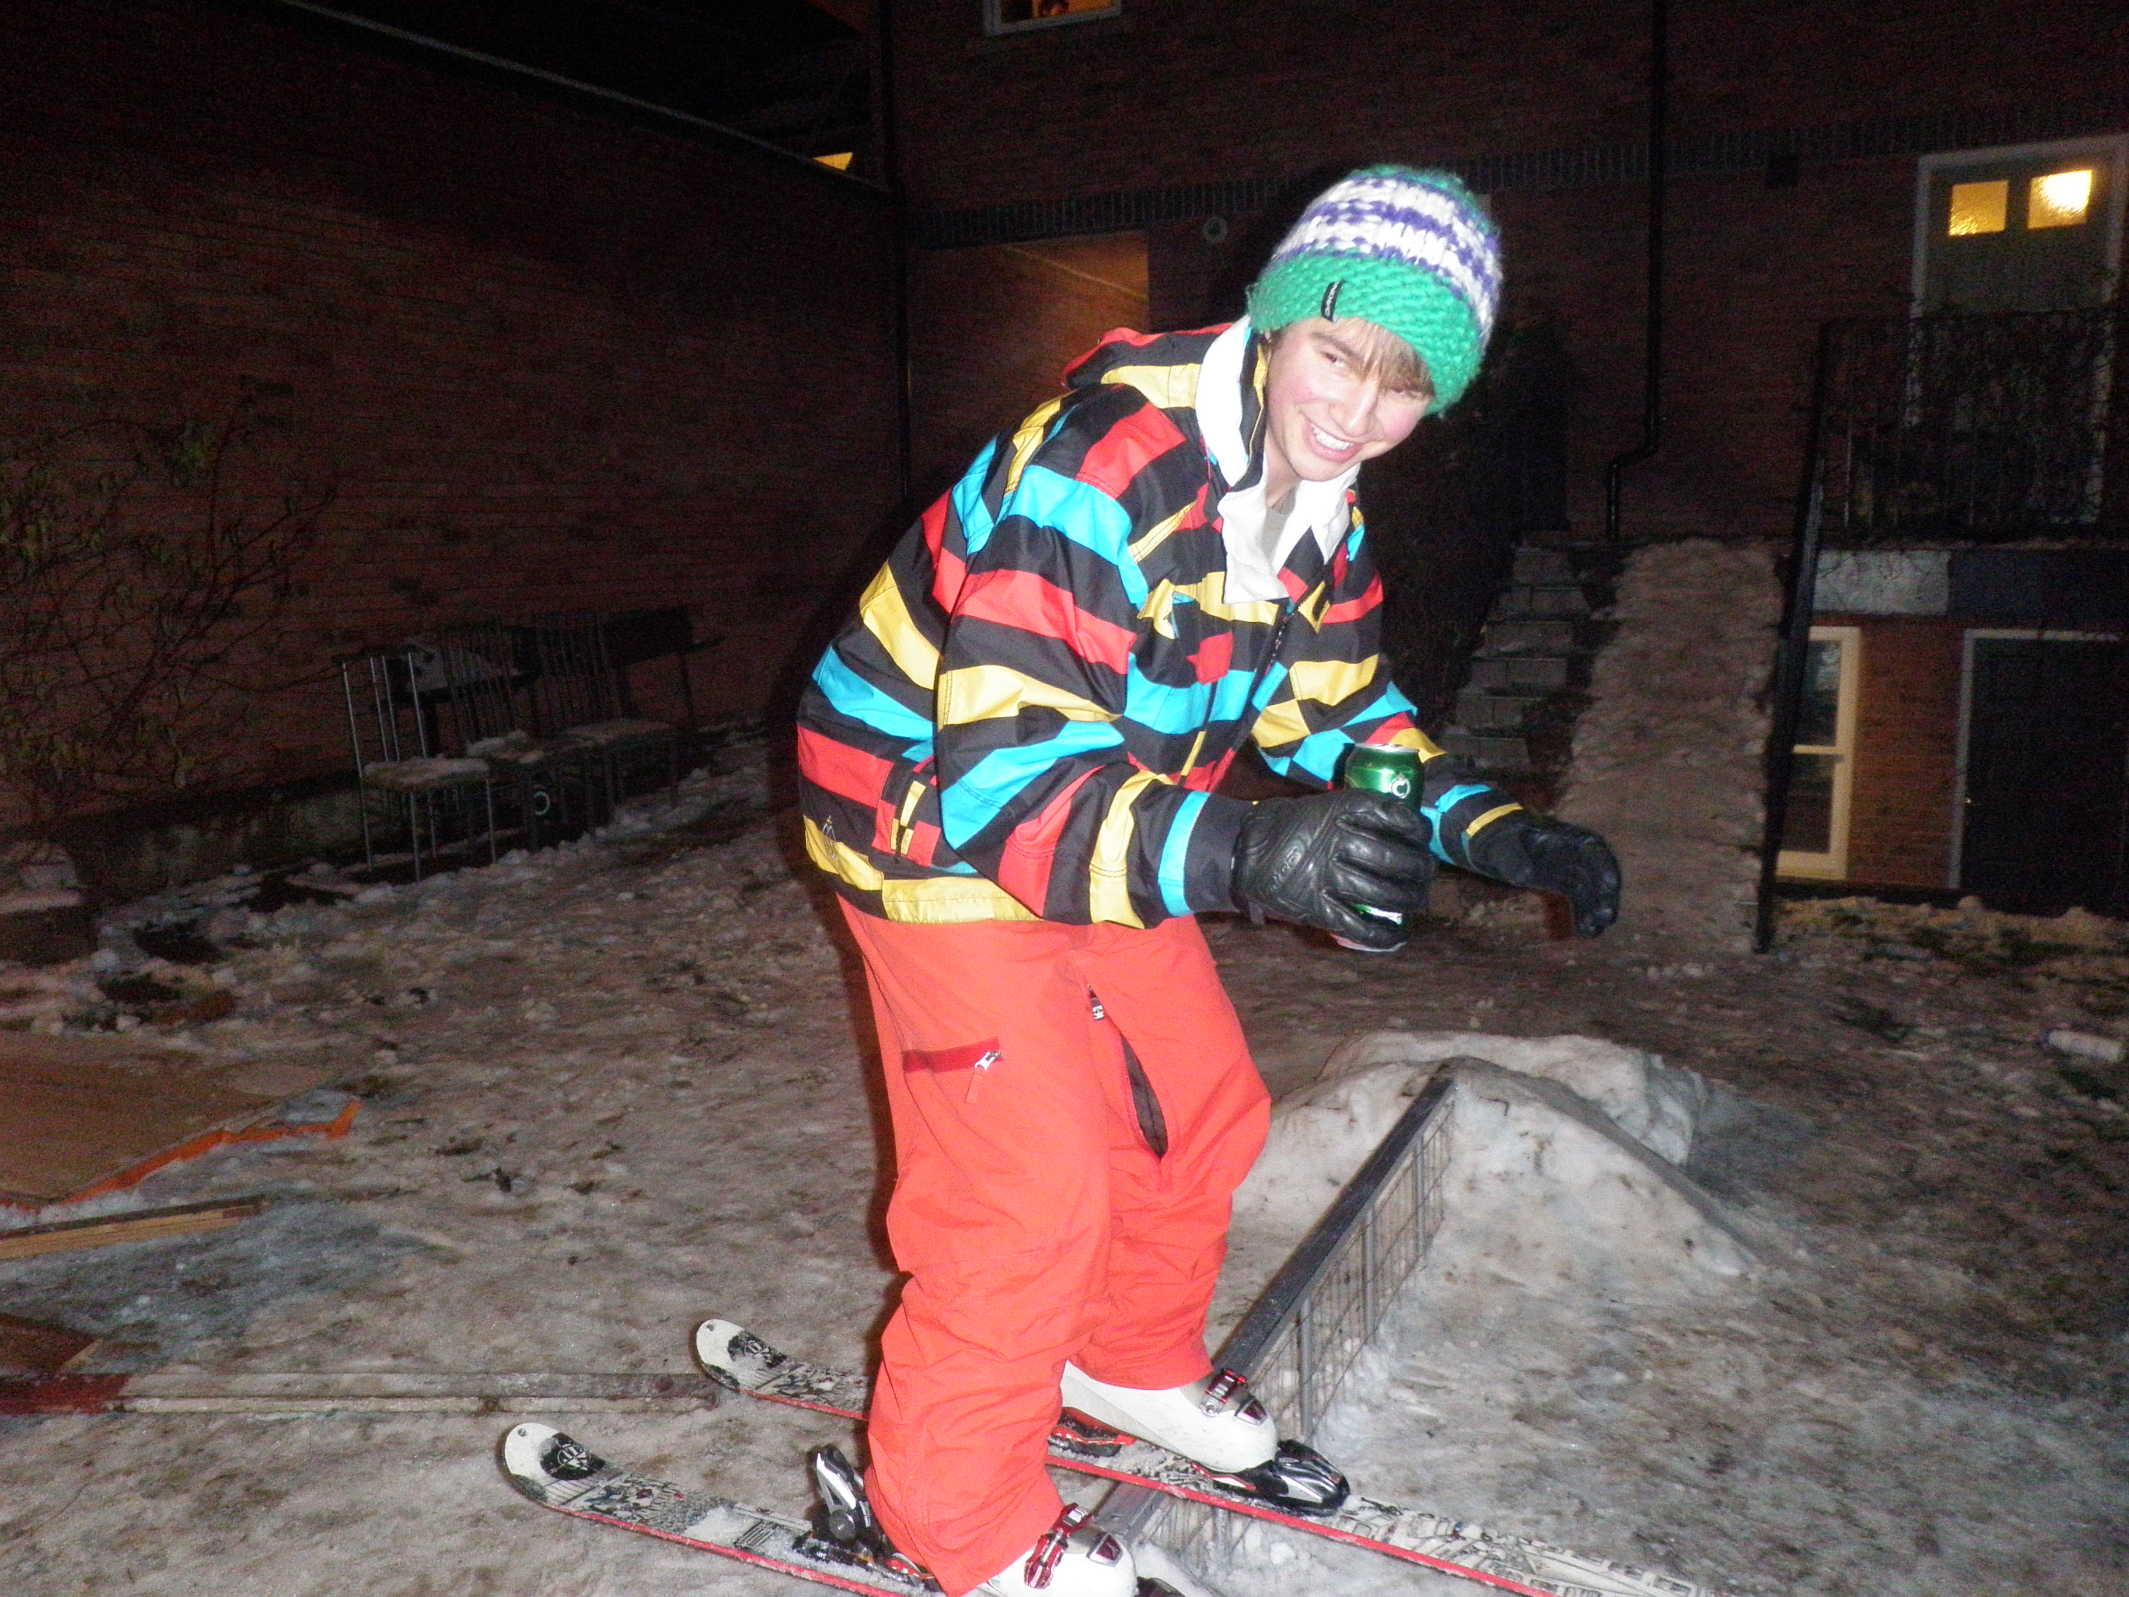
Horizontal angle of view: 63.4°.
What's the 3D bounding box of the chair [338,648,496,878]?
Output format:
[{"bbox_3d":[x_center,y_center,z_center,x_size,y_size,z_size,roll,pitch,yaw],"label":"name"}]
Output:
[{"bbox_3d":[-2.864,-0.170,7.633,0.460,0.955,0.420,4,10,30],"label":"chair"}]

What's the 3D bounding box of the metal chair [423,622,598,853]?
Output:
[{"bbox_3d":[-2.597,-0.321,8.216,0.480,1.009,0.410,3,10,23],"label":"metal chair"}]

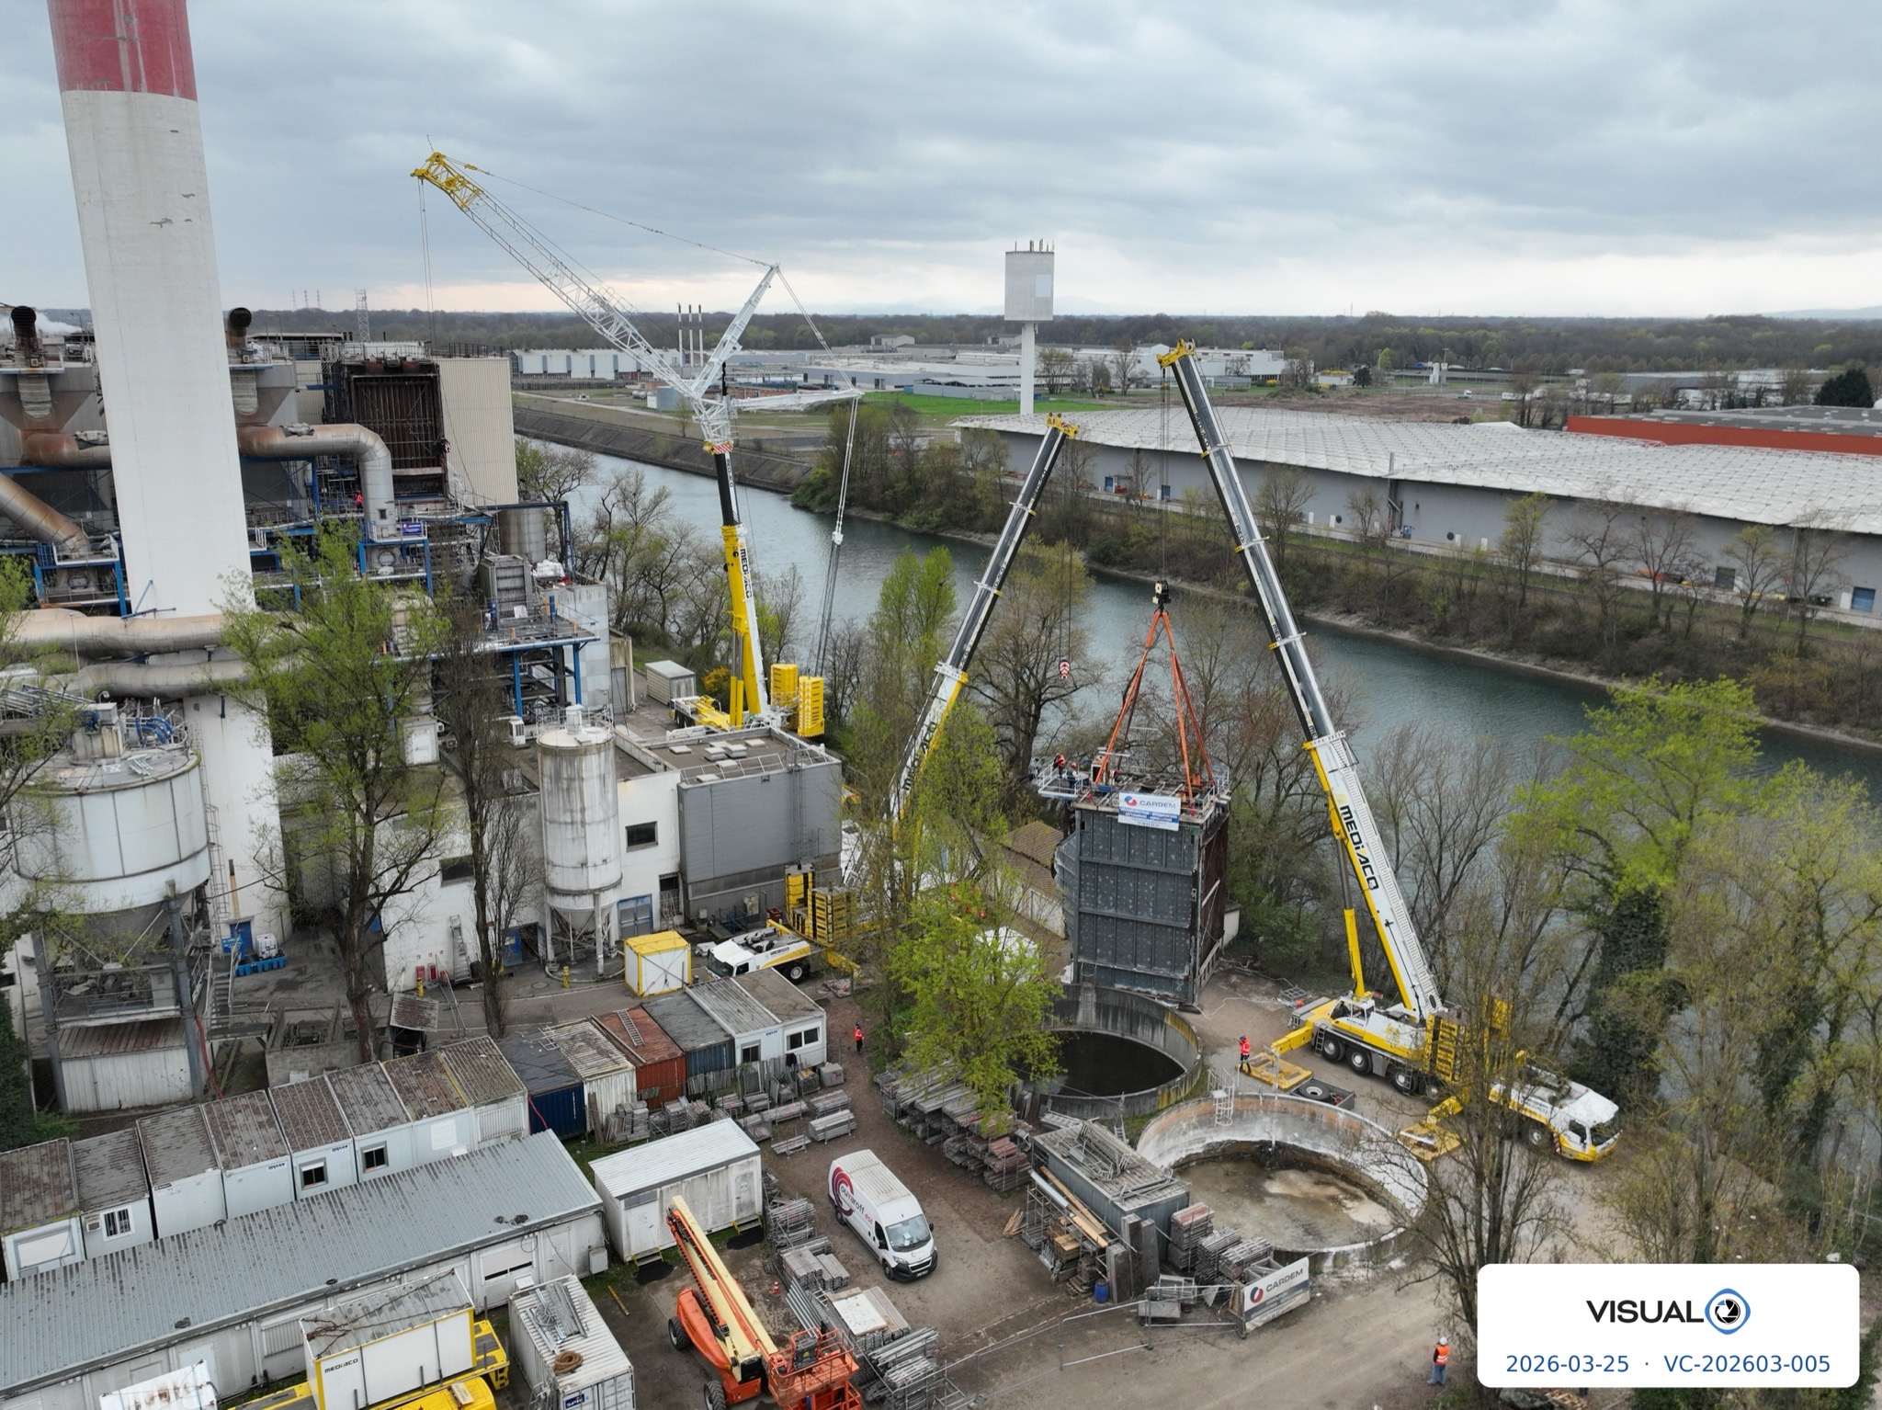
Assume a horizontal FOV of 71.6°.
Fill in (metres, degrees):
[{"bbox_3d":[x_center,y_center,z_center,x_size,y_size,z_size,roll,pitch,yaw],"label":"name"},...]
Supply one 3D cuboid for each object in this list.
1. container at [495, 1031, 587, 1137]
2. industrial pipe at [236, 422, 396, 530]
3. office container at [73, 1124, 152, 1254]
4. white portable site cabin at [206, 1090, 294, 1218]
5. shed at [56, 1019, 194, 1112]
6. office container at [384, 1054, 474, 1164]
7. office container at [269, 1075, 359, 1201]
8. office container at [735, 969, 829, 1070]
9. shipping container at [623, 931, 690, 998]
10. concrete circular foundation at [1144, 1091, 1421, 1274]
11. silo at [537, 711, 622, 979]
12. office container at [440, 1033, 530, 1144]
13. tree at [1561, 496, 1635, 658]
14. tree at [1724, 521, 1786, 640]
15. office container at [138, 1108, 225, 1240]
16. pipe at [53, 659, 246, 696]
[{"bbox_3d":[-19.988,18.841,64.744,2.440,2.600,6.060,-11,19,-33],"label":"container"},{"bbox_3d":[-46.696,-17.146,97.737,10.600,7.700,2.400,-7,17,-23],"label":"industrial pipe"},{"bbox_3d":[-35.496,21.033,56.015,2.440,2.620,6.060,-10,19,-33],"label":"office container"},{"bbox_3d":[-30.971,20.174,58.389,2.440,2.700,6.060,-10,19,-34],"label":"white portable site cabin"},{"bbox_3d":[-40.732,18.148,65.674,5.950,2.720,2.500,-3,16,-12],"label":"shed"},{"bbox_3d":[-24.340,19.256,62.090,2.440,2.700,6.060,-10,19,-34],"label":"office container"},{"bbox_3d":[-28.836,19.920,59.990,2.440,2.620,6.060,-10,19,-33],"label":"office container"},{"bbox_3d":[-8.880,17.020,71.369,2.440,2.600,6.060,-11,19,-33],"label":"office container"},{"bbox_3d":[-16.805,15.249,77.280,3.000,2.600,2.100,-11,19,-33],"label":"shipping container"},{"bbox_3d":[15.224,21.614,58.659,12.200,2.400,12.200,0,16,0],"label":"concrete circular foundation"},{"bbox_3d":[-21.484,8.222,78.077,4.400,15.200,4.400,-10,19,-33],"label":"silo"},{"bbox_3d":[-22.173,18.923,63.418,2.440,2.700,6.060,-10,19,-34],"label":"office container"},{"bbox_3d":[83.301,-16.482,164.360,9.500,18.500,9.000,0,16,0],"label":"tree"},{"bbox_3d":[103.310,-15.509,165.839,8.000,15.300,7.800,0,16,0],"label":"tree"},{"bbox_3d":[-33.713,20.672,58.011,2.440,2.600,6.060,-11,19,-33],"label":"office container"},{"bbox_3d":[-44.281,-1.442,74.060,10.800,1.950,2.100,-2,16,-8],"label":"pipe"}]

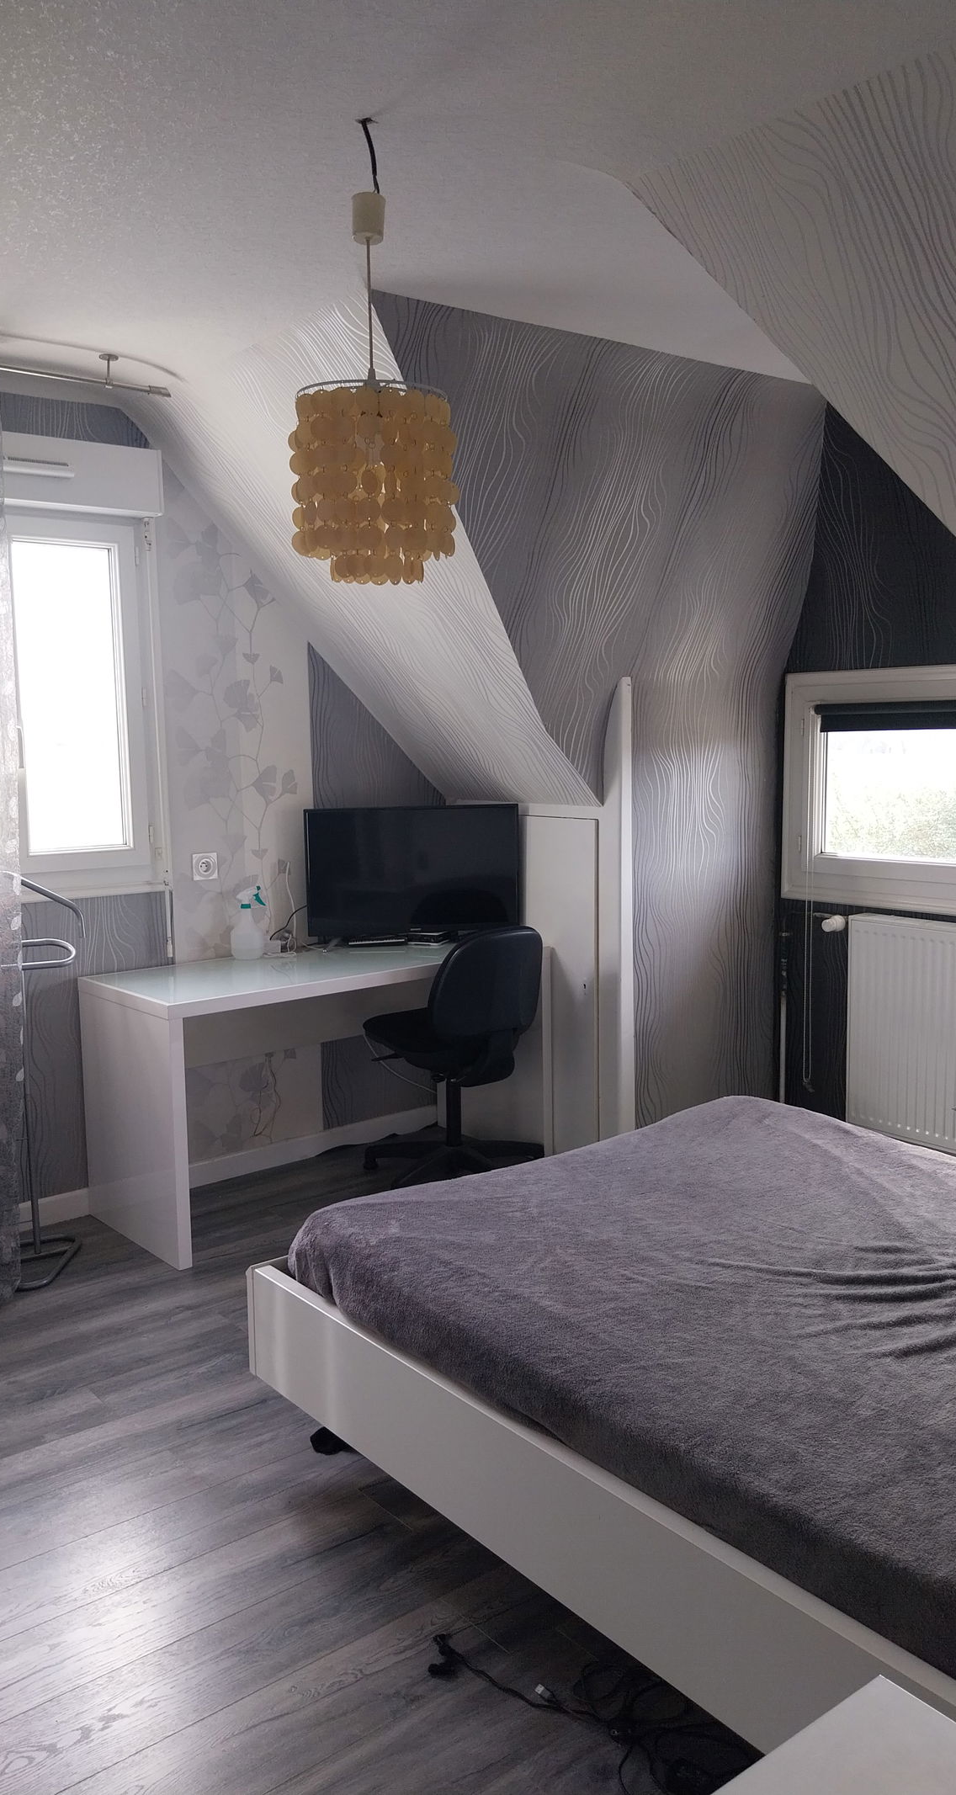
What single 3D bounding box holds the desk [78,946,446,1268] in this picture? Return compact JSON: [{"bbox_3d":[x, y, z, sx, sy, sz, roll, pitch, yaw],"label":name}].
[{"bbox_3d":[-0.466,0.563,4.266,1.380,0.730,0.590,-7,9,-39],"label":"desk"}]

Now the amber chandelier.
[{"bbox_3d":[-0.199,-1.007,2.497,0.312,0.806,0.312,-1,7,0],"label":"amber chandelier"}]

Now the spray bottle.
[{"bbox_3d":[-0.724,0.081,4.262,0.120,0.236,0.095,-1,7,0],"label":"spray bottle"}]

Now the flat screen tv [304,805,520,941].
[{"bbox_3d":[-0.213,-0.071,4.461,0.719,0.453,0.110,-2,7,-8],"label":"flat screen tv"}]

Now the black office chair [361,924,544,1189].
[{"bbox_3d":[-0.056,0.499,4.286,0.560,0.840,0.580,-7,9,-42],"label":"black office chair"}]

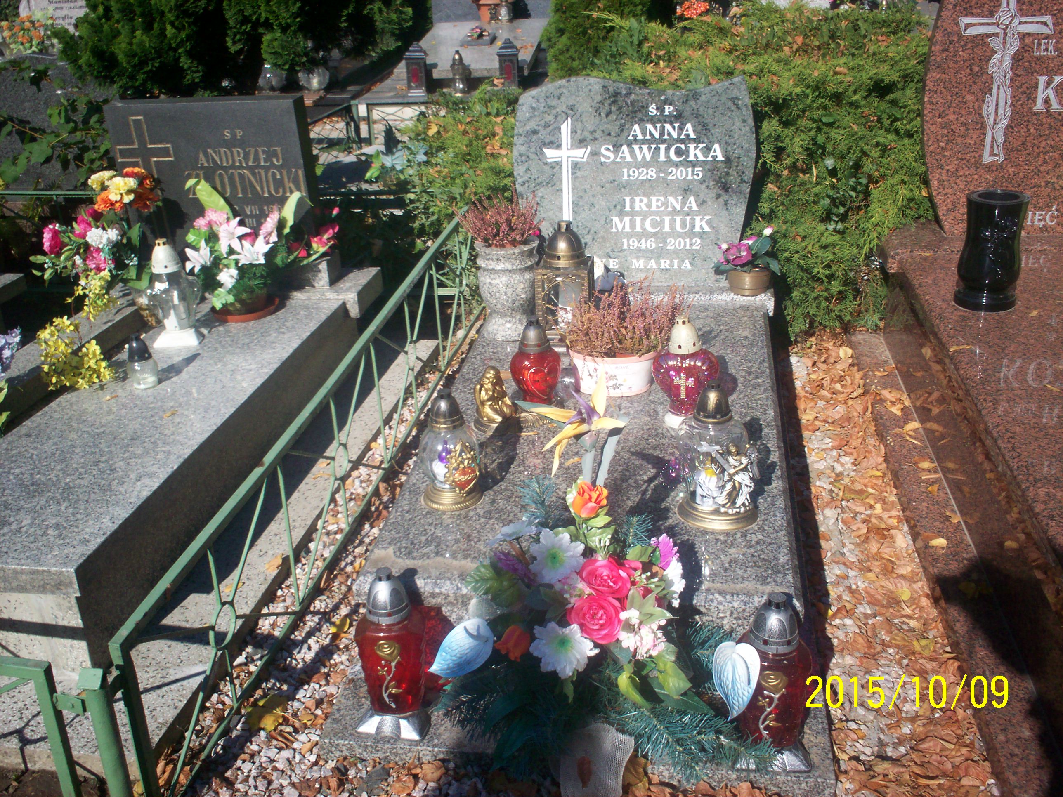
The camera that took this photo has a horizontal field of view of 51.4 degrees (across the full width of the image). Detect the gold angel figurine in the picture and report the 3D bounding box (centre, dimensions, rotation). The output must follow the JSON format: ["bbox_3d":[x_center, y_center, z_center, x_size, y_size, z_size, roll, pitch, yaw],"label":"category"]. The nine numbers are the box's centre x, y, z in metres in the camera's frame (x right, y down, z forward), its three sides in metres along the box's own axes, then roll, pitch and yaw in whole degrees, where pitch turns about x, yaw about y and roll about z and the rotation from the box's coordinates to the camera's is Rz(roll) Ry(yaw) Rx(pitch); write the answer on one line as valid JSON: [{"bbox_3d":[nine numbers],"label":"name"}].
[{"bbox_3d":[-0.080,-0.005,2.485,0.095,0.133,0.082,-9,26,-14],"label":"gold angel figurine"}]

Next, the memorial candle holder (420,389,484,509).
[{"bbox_3d":[-0.159,0.095,2.165,0.125,0.242,0.125,-2,25,1],"label":"memorial candle holder"}]

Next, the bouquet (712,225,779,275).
[{"bbox_3d":[0.605,-0.414,3.102,0.180,0.130,0.155,2,24,9],"label":"bouquet"}]

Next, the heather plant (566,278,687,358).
[{"bbox_3d":[0.224,-0.198,2.629,0.285,0.168,0.190,-1,25,3],"label":"heather plant"}]

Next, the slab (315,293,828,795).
[{"bbox_3d":[0.173,0.194,2.607,0.917,0.323,1.568,2,26,8],"label":"slab"}]

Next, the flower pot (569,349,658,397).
[{"bbox_3d":[0.202,-0.077,2.678,0.222,0.100,0.130,-1,25,3],"label":"flower pot"}]

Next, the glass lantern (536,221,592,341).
[{"bbox_3d":[0.085,-0.291,2.840,0.140,0.330,0.140,1,25,8],"label":"glass lantern"}]

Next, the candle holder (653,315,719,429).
[{"bbox_3d":[0.346,-0.064,2.471,0.147,0.247,0.115,3,25,11],"label":"candle holder"}]

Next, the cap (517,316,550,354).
[{"bbox_3d":[0.006,-0.146,2.540,0.074,0.073,0.074,-2,25,1],"label":"cap"}]

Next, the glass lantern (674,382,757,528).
[{"bbox_3d":[0.361,0.096,2.116,0.160,0.268,0.165,-2,25,1],"label":"glass lantern"}]

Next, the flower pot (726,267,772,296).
[{"bbox_3d":[0.598,-0.328,3.040,0.123,0.070,0.123,1,25,8],"label":"flower pot"}]

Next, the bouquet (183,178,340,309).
[{"bbox_3d":[-0.758,-0.430,3.070,0.370,0.330,0.270,3,26,12],"label":"bouquet"}]

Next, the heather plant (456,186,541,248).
[{"bbox_3d":[-0.085,-0.470,2.865,0.210,0.155,0.190,1,25,8],"label":"heather plant"}]

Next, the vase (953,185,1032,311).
[{"bbox_3d":[1.229,-0.392,2.943,0.171,0.288,0.171,0,23,5],"label":"vase"}]

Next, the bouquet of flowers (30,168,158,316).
[{"bbox_3d":[-1.273,-0.463,3.250,0.345,0.380,0.280,-6,24,-10],"label":"bouquet of flowers"}]

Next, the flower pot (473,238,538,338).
[{"bbox_3d":[-0.069,-0.302,2.985,0.172,0.255,0.172,-2,25,1],"label":"flower pot"}]

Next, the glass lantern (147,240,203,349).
[{"bbox_3d":[-1.024,-0.311,3.143,0.150,0.288,0.135,-5,24,-8],"label":"glass lantern"}]

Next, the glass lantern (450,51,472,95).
[{"bbox_3d":[-0.442,-2.002,6.800,0.115,0.270,0.115,0,24,5],"label":"glass lantern"}]

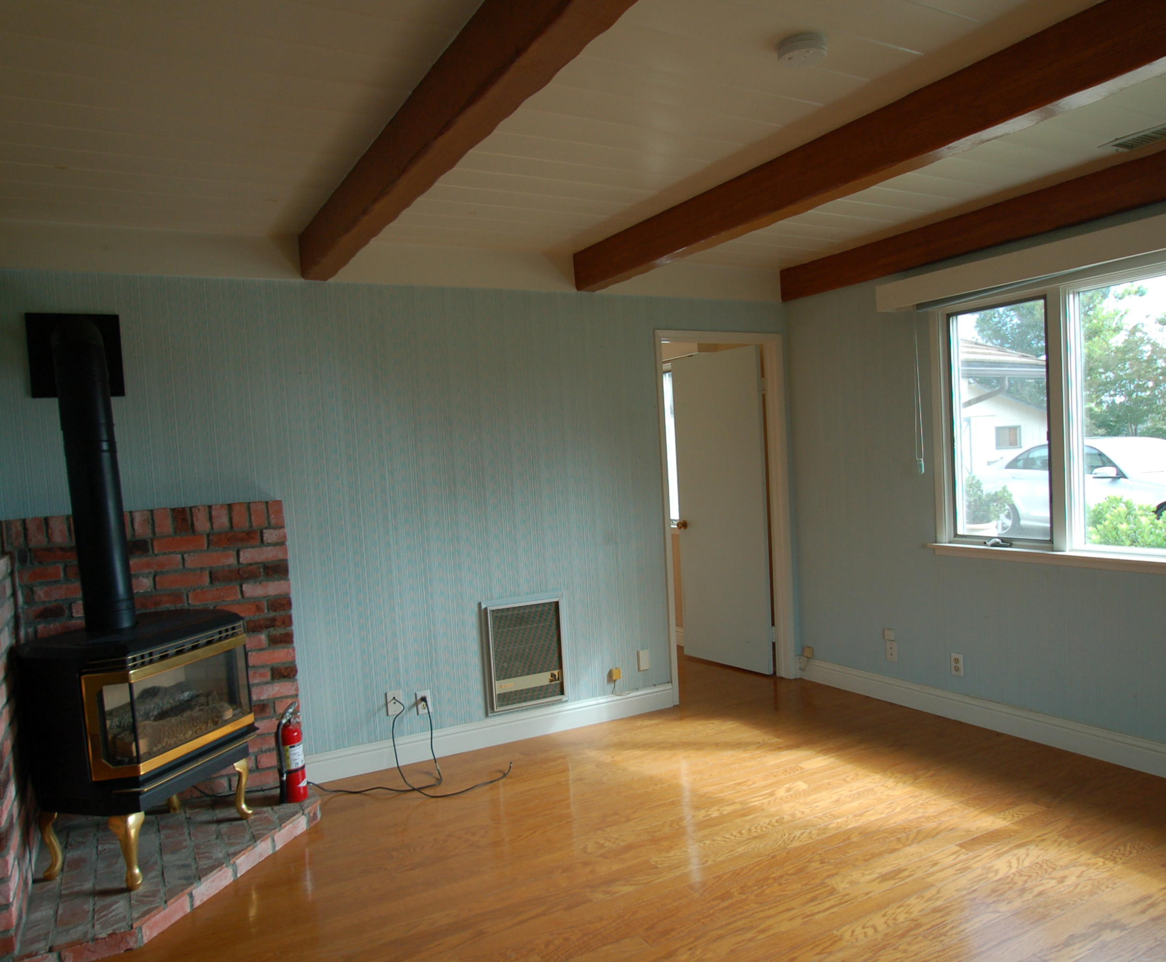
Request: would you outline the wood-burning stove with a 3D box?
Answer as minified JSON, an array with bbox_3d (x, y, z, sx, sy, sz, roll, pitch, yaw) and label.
[{"bbox_3d":[-1.730,0.362,3.121,0.640,1.975,0.770,-3,1,18],"label":"wood-burning stove"}]

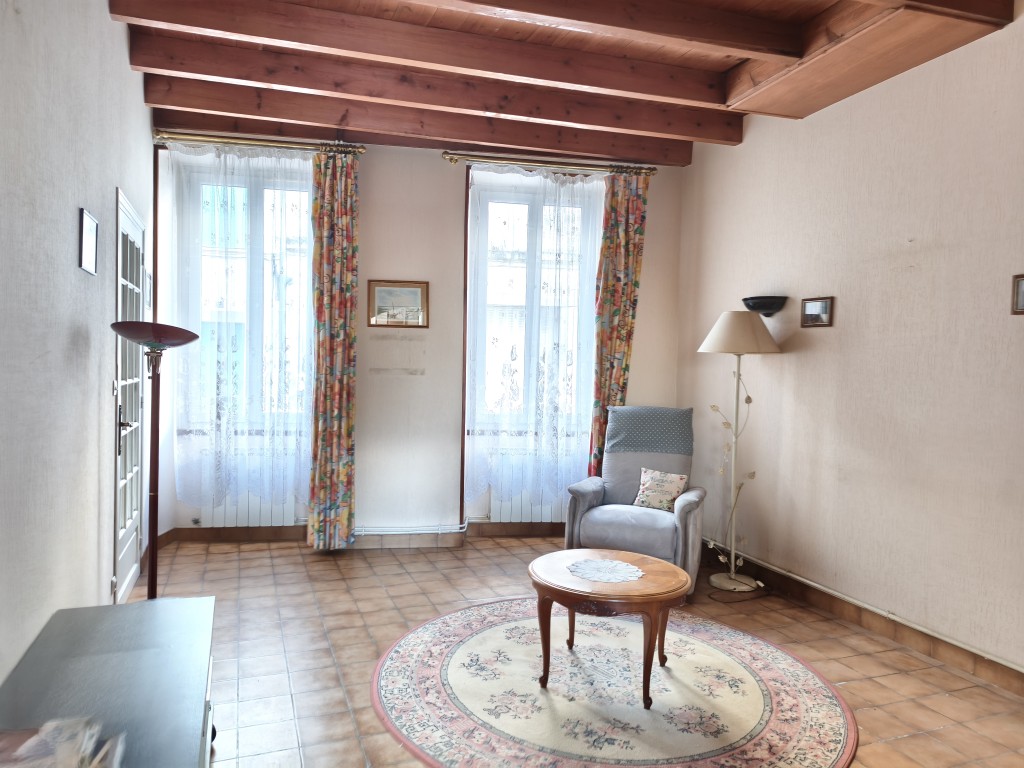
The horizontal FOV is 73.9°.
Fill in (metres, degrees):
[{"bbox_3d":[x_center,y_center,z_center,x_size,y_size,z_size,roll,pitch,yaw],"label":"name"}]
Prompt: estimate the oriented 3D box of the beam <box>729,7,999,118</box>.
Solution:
[{"bbox_3d":[1.757,-1.733,3.584,0.546,0.191,1.224,1,1,-20],"label":"beam"}]

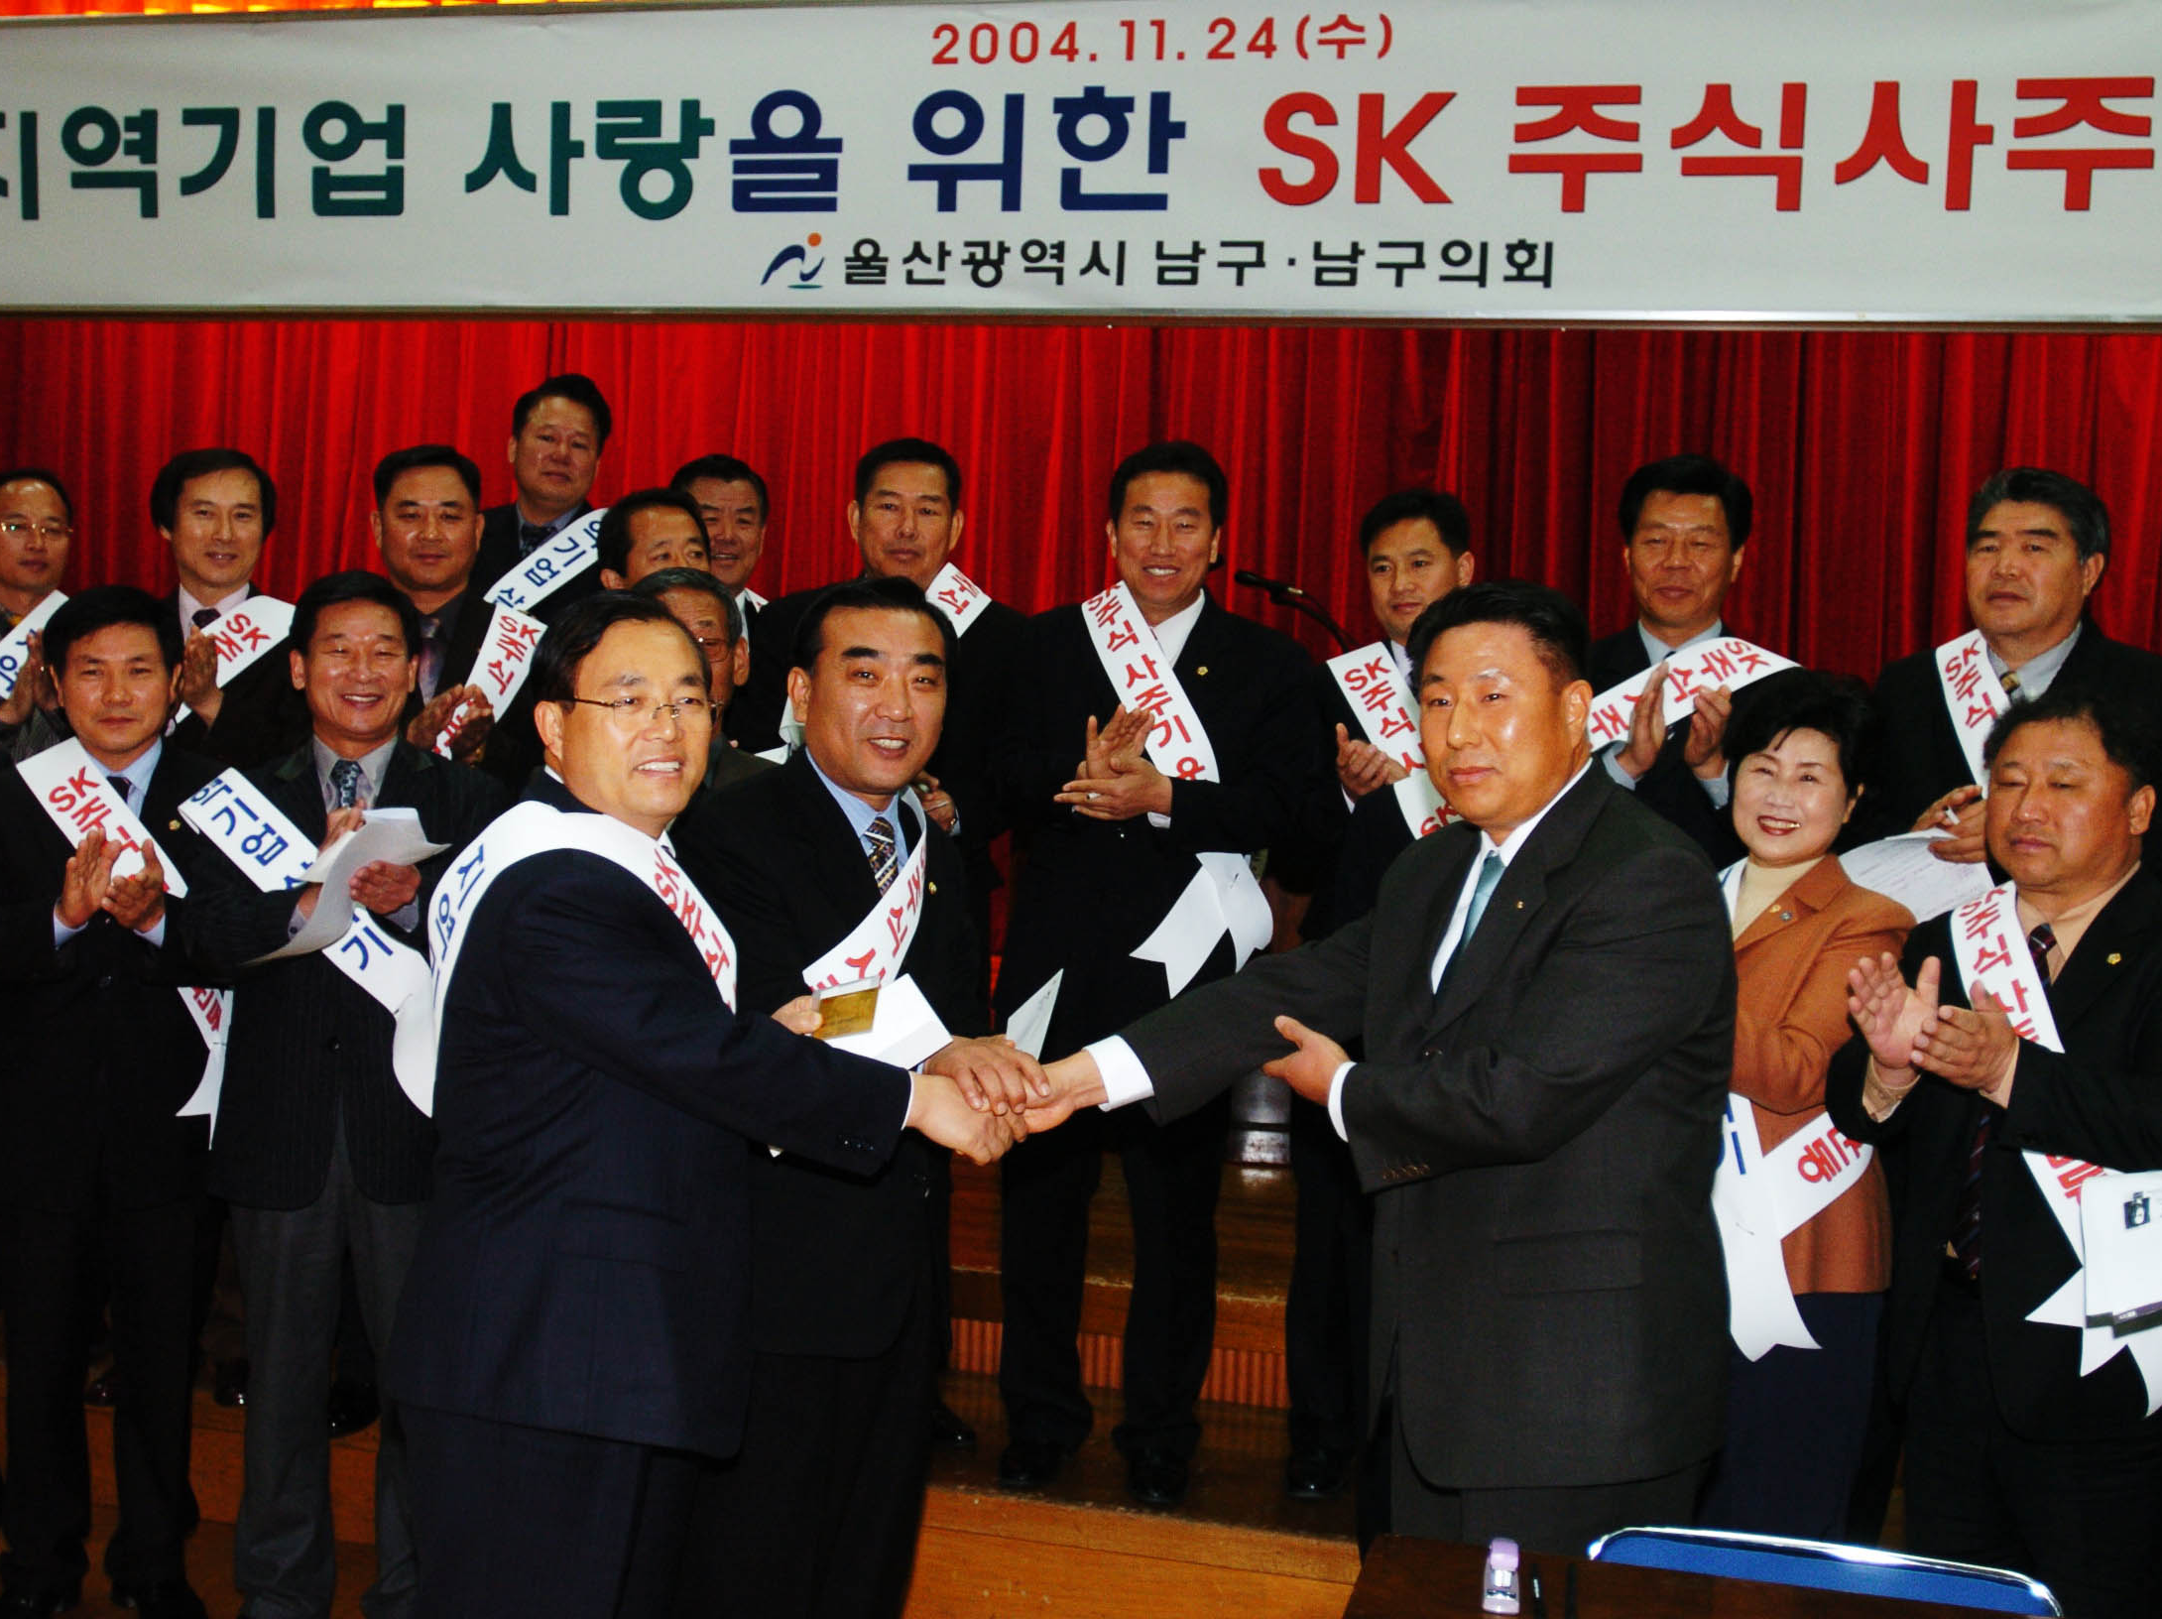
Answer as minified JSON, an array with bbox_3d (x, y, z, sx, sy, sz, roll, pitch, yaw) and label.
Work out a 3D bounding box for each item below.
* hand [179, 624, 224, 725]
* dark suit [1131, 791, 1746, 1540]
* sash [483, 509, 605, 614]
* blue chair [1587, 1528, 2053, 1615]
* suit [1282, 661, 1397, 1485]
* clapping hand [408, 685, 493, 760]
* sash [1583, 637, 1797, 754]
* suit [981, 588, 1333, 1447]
[{"bbox_3d":[-1.514,-0.231,4.180,0.100,0.180,0.130,1,5,-8],"label":"hand"},{"bbox_3d":[0.377,0.691,2.619,0.600,1.470,0.540,-1,6,-30],"label":"dark suit"},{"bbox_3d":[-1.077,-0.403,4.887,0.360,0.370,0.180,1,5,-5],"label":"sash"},{"bbox_3d":[0.653,1.124,2.209,0.460,0.780,0.480,3,5,14],"label":"blue chair"},{"bbox_3d":[0.526,0.424,3.950,0.500,1.370,0.360,3,5,12],"label":"suit"},{"bbox_3d":[-1.050,-0.141,4.056,0.140,0.150,0.130,2,5,0],"label":"clapping hand"},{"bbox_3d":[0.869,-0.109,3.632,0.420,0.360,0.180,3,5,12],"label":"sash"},{"bbox_3d":[0.124,0.372,3.947,0.540,1.430,0.380,3,5,10],"label":"suit"}]

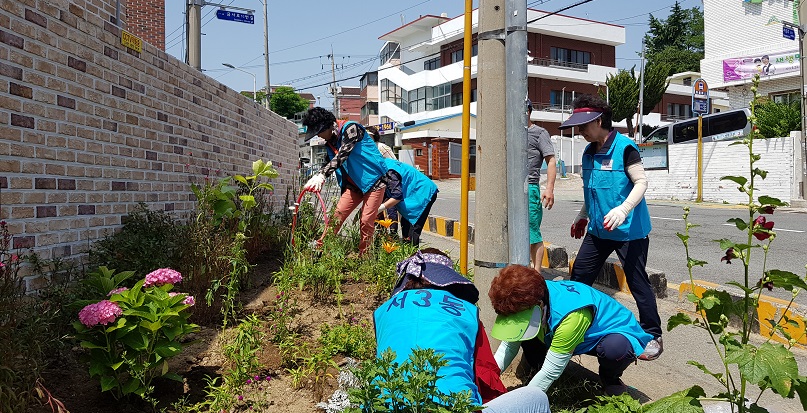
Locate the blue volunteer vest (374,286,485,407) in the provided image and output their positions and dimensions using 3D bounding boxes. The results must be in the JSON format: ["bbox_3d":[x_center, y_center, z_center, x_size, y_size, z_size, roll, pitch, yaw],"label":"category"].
[{"bbox_3d":[0.108,0.579,2.420,0.420,0.260,0.550,-6,43,6],"label":"blue volunteer vest"}]

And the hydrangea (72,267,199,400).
[{"bbox_3d":[-1.305,0.618,2.950,0.610,0.650,0.560,0,1,0],"label":"hydrangea"}]

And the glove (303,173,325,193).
[{"bbox_3d":[-0.738,-0.194,5.000,0.120,0.200,0.100,27,-27,36],"label":"glove"}]

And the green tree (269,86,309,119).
[{"bbox_3d":[-13.782,-11.644,72.000,4.800,5.600,4.600,0,1,0],"label":"green tree"}]

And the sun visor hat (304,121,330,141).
[{"bbox_3d":[-0.666,-0.596,4.750,0.240,0.100,0.190,-32,6,-18],"label":"sun visor hat"}]

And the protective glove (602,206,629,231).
[{"bbox_3d":[1.197,0.071,3.430,0.120,0.200,0.090,35,-12,16],"label":"protective glove"}]

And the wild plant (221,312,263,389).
[{"bbox_3d":[-0.816,0.735,3.070,0.230,0.370,0.220,0,1,0],"label":"wild plant"}]

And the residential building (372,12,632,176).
[{"bbox_3d":[7.900,-8.900,54.000,13.200,11.800,16.800,-1,1,-31],"label":"residential building"}]

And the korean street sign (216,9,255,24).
[{"bbox_3d":[-3.992,-4.503,14.400,0.890,0.210,0.050,0,1,-27],"label":"korean street sign"}]

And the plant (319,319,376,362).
[{"bbox_3d":[-0.316,0.756,3.420,0.330,0.240,0.290,0,1,0],"label":"plant"}]

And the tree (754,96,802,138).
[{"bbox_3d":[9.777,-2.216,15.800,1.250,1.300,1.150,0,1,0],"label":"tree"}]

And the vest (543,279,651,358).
[{"bbox_3d":[0.944,0.550,2.950,0.540,0.260,0.400,22,-13,-36],"label":"vest"}]

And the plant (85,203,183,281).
[{"bbox_3d":[-1.542,0.202,3.500,0.500,0.460,0.520,0,1,6],"label":"plant"}]

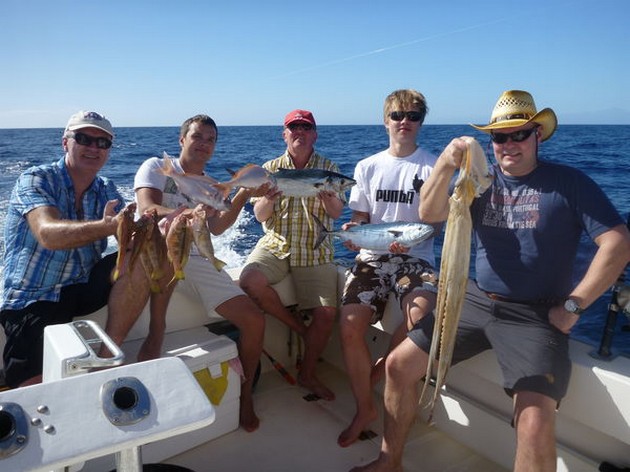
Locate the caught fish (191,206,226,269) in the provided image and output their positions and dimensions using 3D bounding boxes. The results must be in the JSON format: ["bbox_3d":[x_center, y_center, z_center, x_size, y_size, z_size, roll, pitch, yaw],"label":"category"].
[{"bbox_3d":[-0.454,0.015,2.170,0.090,0.280,0.050,-14,12,17],"label":"caught fish"}]

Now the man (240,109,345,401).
[{"bbox_3d":[-0.110,0.033,2.730,0.560,1.420,0.740,-1,12,-2],"label":"man"}]

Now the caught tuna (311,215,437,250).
[{"bbox_3d":[0.253,-0.015,2.200,0.530,0.150,0.100,-1,12,9],"label":"caught tuna"}]

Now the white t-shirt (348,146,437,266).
[{"bbox_3d":[0.387,-0.140,2.420,0.460,0.560,0.270,2,12,10],"label":"white t-shirt"}]

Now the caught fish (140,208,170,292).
[{"bbox_3d":[-0.636,0.057,2.020,0.100,0.310,0.060,5,14,29],"label":"caught fish"}]

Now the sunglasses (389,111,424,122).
[{"bbox_3d":[0.409,-0.540,2.300,0.148,0.046,0.130,2,12,10],"label":"sunglasses"}]

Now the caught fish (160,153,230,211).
[{"bbox_3d":[-0.558,-0.237,2.340,0.400,0.130,0.065,31,8,19],"label":"caught fish"}]

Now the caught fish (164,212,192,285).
[{"bbox_3d":[-0.564,0.048,2.120,0.100,0.285,0.055,7,13,19],"label":"caught fish"}]

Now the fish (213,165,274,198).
[{"bbox_3d":[-0.340,-0.257,2.420,0.300,0.130,0.055,-8,11,9],"label":"fish"}]

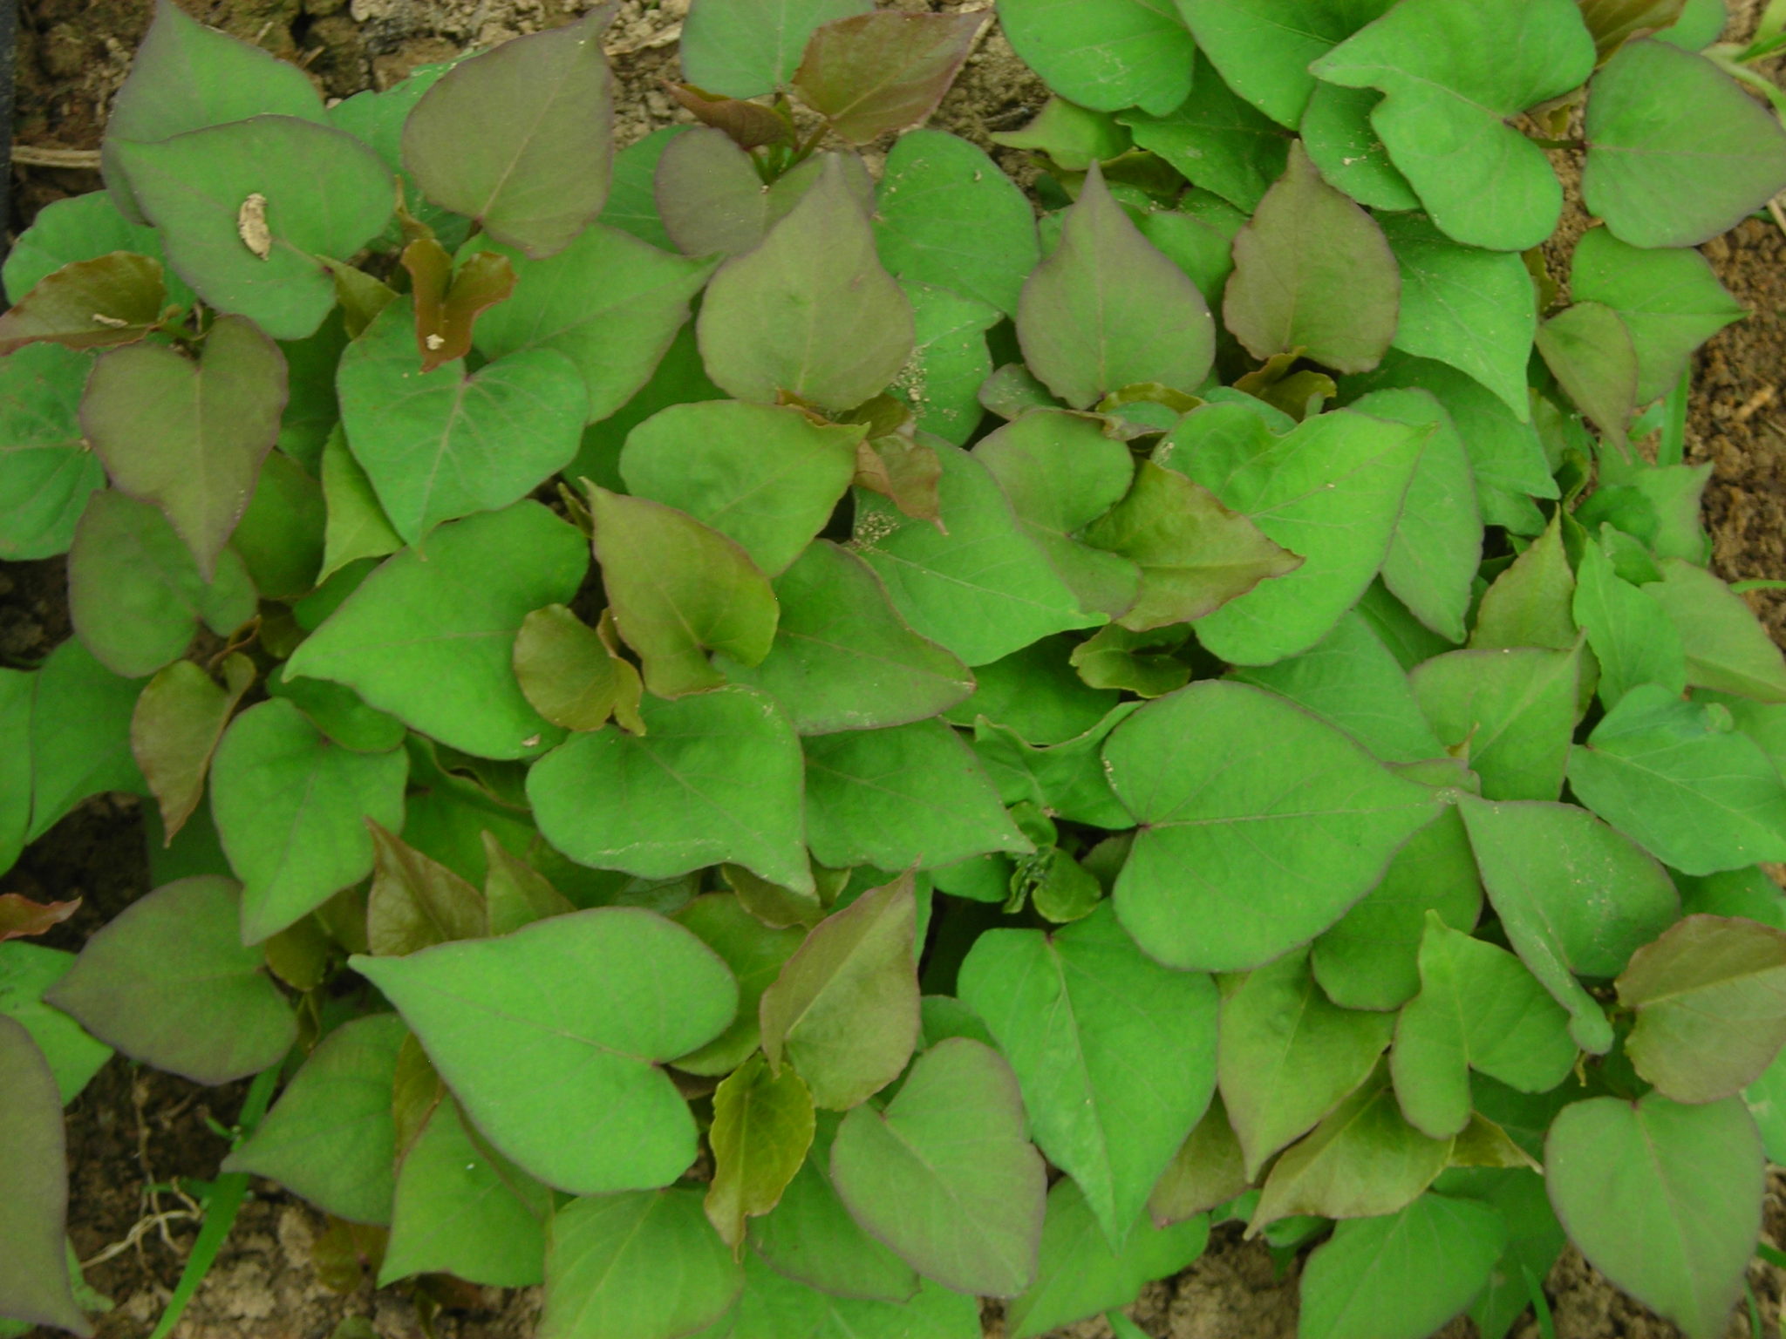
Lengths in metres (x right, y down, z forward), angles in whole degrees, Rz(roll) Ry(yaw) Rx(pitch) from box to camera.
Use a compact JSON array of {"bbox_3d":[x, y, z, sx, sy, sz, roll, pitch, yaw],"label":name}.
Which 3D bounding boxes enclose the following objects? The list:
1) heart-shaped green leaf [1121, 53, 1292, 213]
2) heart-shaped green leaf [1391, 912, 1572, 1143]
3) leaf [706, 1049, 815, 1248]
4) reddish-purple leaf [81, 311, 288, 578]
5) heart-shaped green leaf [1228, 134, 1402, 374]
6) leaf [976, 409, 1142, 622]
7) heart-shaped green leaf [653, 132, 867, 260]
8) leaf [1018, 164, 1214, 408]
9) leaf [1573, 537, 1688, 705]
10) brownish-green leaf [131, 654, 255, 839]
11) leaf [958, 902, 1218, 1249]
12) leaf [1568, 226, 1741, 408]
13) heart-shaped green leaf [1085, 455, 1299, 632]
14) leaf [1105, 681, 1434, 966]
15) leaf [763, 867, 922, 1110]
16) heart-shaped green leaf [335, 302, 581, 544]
[{"bbox_3d":[0.107,-0.178,1.121,0.064,0.020,0.058,5,67,8],"label":"heart-shaped green leaf"},{"bbox_3d":[0.168,0.101,0.953,0.051,0.025,0.059,-16,72,-6],"label":"heart-shaped green leaf"},{"bbox_3d":[-0.037,0.134,0.933,0.030,0.020,0.055,11,92,-6],"label":"leaf"},{"bbox_3d":[-0.220,-0.070,1.040,0.064,0.018,0.085,-4,72,1],"label":"reddish-purple leaf"},{"bbox_3d":[0.132,-0.130,1.055,0.055,0.018,0.076,-1,81,0],"label":"heart-shaped green leaf"},{"bbox_3d":[0.042,-0.045,0.921,0.069,0.020,0.052,24,75,10],"label":"leaf"},{"bbox_3d":[-0.043,-0.152,1.106,0.073,0.020,0.076,2,57,2],"label":"heart-shaped green leaf"},{"bbox_3d":[0.061,-0.106,0.932,0.054,0.018,0.071,-1,77,0],"label":"leaf"},{"bbox_3d":[0.221,-0.013,1.006,0.035,0.022,0.065,-20,72,9],"label":"leaf"},{"bbox_3d":[-0.210,0.023,1.004,0.034,0.025,0.055,17,84,-10],"label":"brownish-green leaf"},{"bbox_3d":[0.054,0.104,0.859,0.063,0.024,0.088,-11,77,-2],"label":"leaf"},{"bbox_3d":[0.247,-0.114,1.085,0.059,0.018,0.062,0,66,-9],"label":"leaf"},{"bbox_3d":[0.089,-0.038,1.018,0.067,0.022,0.054,3,78,-5],"label":"heart-shaped green leaf"},{"bbox_3d":[0.100,0.039,0.870,0.092,0.020,0.077,-6,71,-5],"label":"leaf"},{"bbox_3d":[-0.008,0.081,0.863,0.034,0.022,0.062,39,81,3],"label":"leaf"},{"bbox_3d":[-0.122,-0.065,0.929,0.067,0.020,0.070,13,74,4],"label":"heart-shaped green leaf"}]

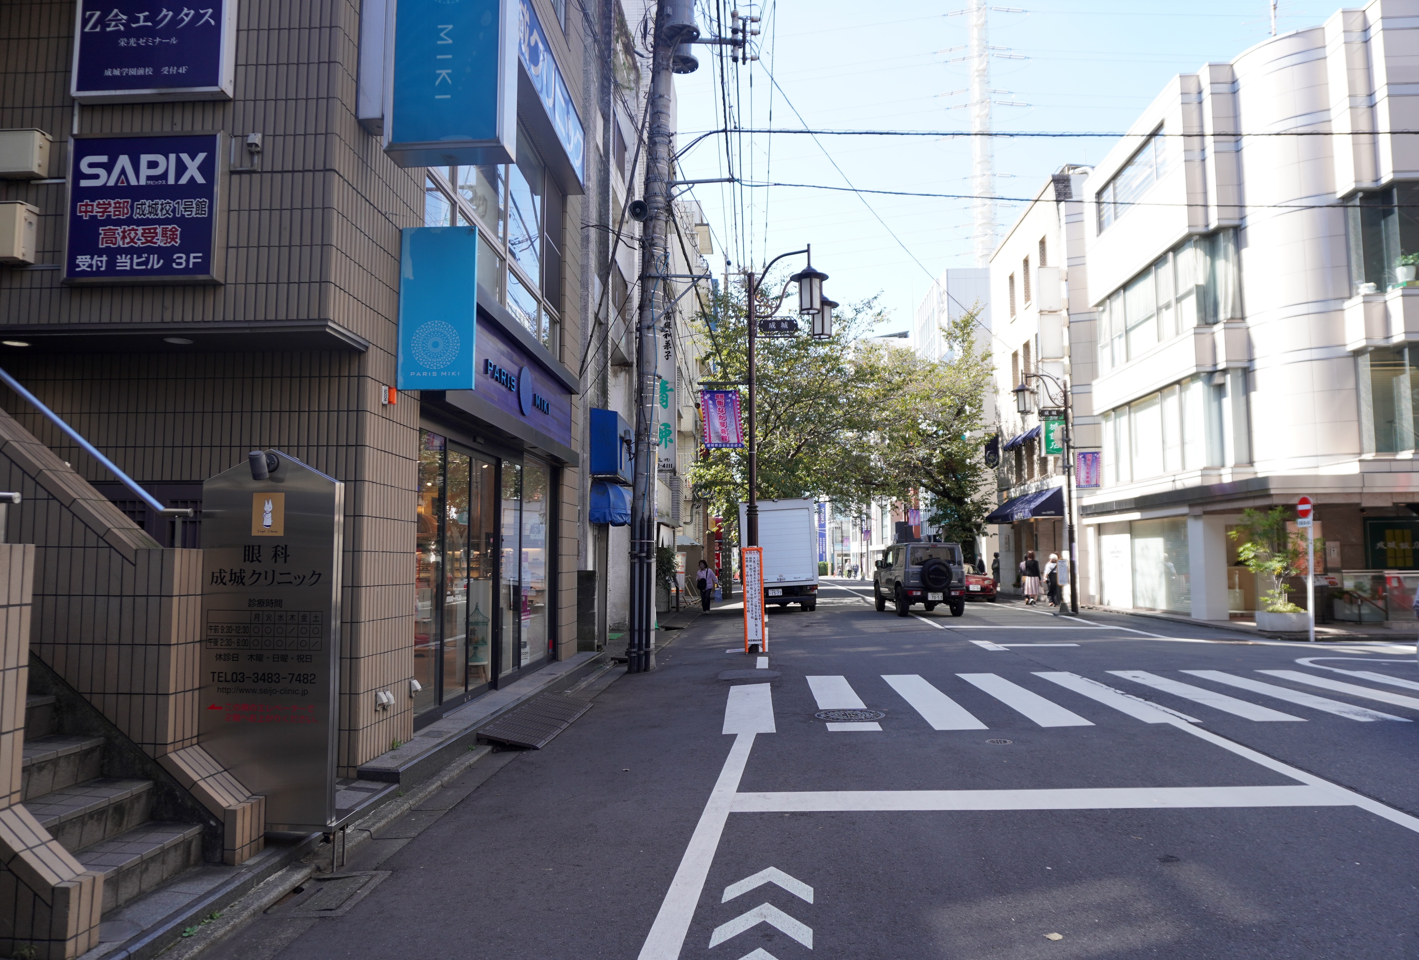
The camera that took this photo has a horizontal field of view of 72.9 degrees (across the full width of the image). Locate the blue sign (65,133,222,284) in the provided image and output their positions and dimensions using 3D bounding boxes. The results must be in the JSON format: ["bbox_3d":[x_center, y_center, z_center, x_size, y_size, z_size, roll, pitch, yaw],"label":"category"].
[{"bbox_3d":[-3.502,-1.687,5.984,0.970,0.935,0.100,0,-5,3],"label":"blue sign"}]

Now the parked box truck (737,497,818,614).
[{"bbox_3d":[1.830,2.155,26.720,1.920,2.900,5.100,-3,-5,2],"label":"parked box truck"}]

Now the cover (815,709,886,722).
[{"bbox_3d":[1.271,2.149,8.662,0.645,0.040,0.645,0,-5,3],"label":"cover"}]

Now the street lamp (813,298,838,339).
[{"bbox_3d":[1.810,-2.585,15.365,0.510,0.640,0.510,0,-5,3],"label":"street lamp"}]

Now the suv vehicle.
[{"bbox_3d":[5.150,2.480,23.800,1.600,1.740,3.500,0,-5,-3],"label":"suv vehicle"}]

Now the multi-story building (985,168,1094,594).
[{"bbox_3d":[15.519,-2.375,31.990,10.000,12.700,8.800,0,-5,3],"label":"multi-story building"}]

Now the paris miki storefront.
[{"bbox_3d":[-2.107,0.347,10.057,0.480,3.550,5.200,0,-5,3],"label":"paris miki storefront"}]

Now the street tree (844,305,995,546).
[{"bbox_3d":[7.566,-1.006,35.636,5.800,10.700,6.000,0,-5,3],"label":"street tree"}]

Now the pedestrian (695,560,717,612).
[{"bbox_3d":[-0.092,2.927,26.200,0.520,1.470,0.360,-1,-5,11],"label":"pedestrian"}]

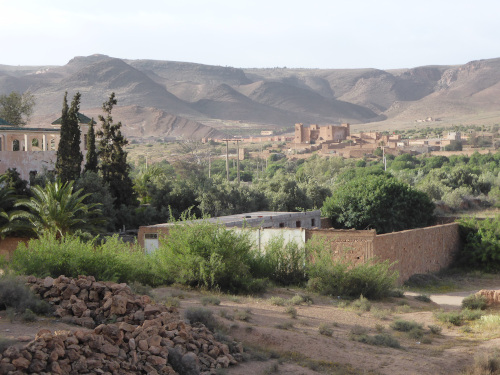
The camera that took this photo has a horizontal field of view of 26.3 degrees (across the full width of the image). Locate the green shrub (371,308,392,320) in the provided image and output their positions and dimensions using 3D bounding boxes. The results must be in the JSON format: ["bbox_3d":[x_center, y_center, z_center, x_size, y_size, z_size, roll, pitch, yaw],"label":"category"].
[{"bbox_3d":[5.815,5.616,47.266,0.973,0.486,0.876,0,3,0],"label":"green shrub"}]

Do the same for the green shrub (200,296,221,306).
[{"bbox_3d":[-1.681,4.853,45.500,0.850,0.340,0.720,0,2,0],"label":"green shrub"}]

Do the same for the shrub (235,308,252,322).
[{"bbox_3d":[-0.249,4.910,41.000,0.690,0.470,0.590,0,2,0],"label":"shrub"}]

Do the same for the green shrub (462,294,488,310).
[{"bbox_3d":[10.126,5.164,48.000,1.170,0.600,0.990,0,2,0],"label":"green shrub"}]

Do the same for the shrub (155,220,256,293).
[{"bbox_3d":[-2.483,3.738,59.636,5.691,3.921,4.837,0,3,0],"label":"shrub"}]

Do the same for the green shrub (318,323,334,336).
[{"bbox_3d":[3.056,5.673,42.703,0.639,0.527,0.575,0,3,0],"label":"green shrub"}]

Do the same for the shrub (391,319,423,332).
[{"bbox_3d":[6.424,5.665,43.878,1.314,0.521,0.985,0,3,0],"label":"shrub"}]

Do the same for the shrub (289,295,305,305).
[{"bbox_3d":[2.066,4.977,47.500,0.710,0.370,0.600,0,2,0],"label":"shrub"}]

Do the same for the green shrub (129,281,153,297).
[{"bbox_3d":[-5.705,5.289,55.694,1.250,0.836,1.125,0,3,0],"label":"green shrub"}]

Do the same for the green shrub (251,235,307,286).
[{"bbox_3d":[1.440,3.688,54.000,2.830,2.360,2.260,0,2,0],"label":"green shrub"}]

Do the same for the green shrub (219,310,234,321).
[{"bbox_3d":[-0.912,4.970,41.500,0.620,0.320,0.530,0,2,0],"label":"green shrub"}]

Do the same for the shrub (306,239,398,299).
[{"bbox_3d":[4.986,3.940,52.000,4.480,2.530,3.220,0,2,0],"label":"shrub"}]

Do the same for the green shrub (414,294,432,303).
[{"bbox_3d":[8.150,5.244,50.500,0.760,0.300,0.640,0,2,0],"label":"green shrub"}]

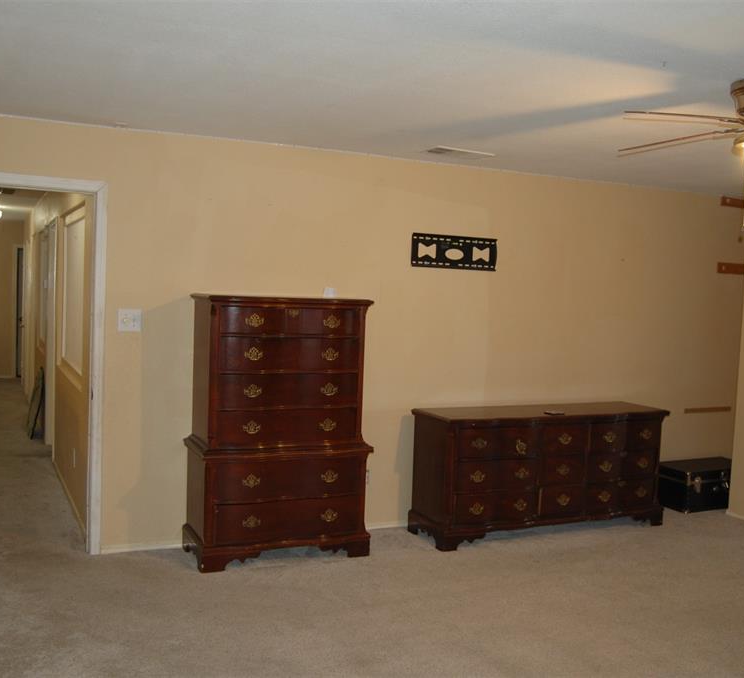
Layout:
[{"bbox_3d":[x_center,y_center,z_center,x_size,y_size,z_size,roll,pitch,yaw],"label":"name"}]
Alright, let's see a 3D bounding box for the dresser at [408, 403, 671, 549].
[{"bbox_3d":[1.155,0.891,5.400,1.791,0.800,0.464,1,3,-25],"label":"dresser"}]

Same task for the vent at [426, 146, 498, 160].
[{"bbox_3d":[0.555,-1.139,4.928,0.420,0.020,0.200,1,3,-25],"label":"vent"}]

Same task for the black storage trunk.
[{"bbox_3d":[2.627,1.143,6.252,0.750,0.325,0.370,1,3,-25],"label":"black storage trunk"}]

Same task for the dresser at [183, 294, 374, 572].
[{"bbox_3d":[-0.539,0.516,4.671,0.993,1.500,0.469,1,3,-24],"label":"dresser"}]

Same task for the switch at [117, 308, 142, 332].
[{"bbox_3d":[-1.382,-0.105,4.543,0.122,0.122,0.022,1,3,-25],"label":"switch"}]

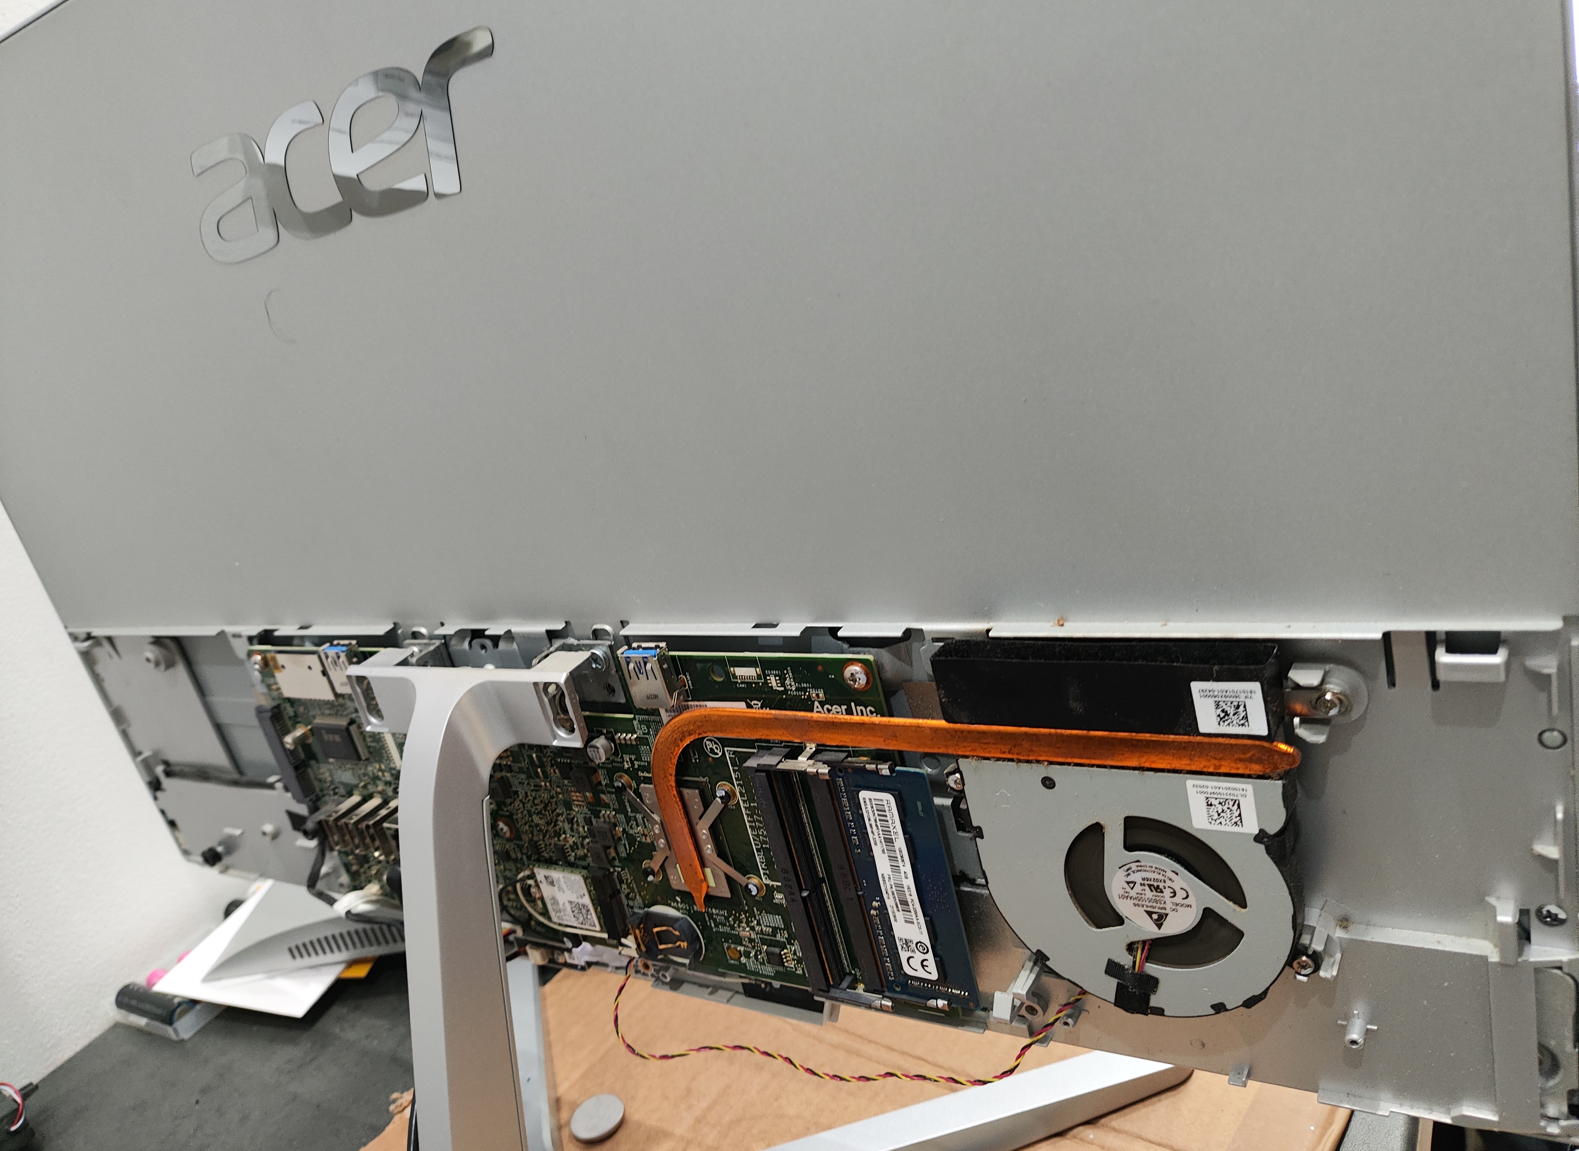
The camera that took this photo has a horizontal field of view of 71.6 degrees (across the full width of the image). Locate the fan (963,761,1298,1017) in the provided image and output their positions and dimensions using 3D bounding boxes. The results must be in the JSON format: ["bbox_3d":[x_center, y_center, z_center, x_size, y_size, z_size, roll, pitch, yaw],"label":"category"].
[{"bbox_3d":[0.076,0.068,0.241,0.069,0.065,0.011,-2,23,34],"label":"fan"}]

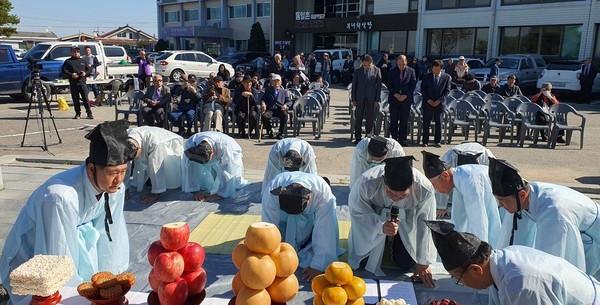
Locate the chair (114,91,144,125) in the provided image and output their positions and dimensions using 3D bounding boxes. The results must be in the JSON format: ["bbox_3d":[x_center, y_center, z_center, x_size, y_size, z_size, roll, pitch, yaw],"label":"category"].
[{"bbox_3d":[-3.766,-1.043,10.257,0.560,0.790,0.560,3,12,11],"label":"chair"}]

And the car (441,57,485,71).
[{"bbox_3d":[7.734,-3.728,22.001,1.820,1.560,4.600,13,17,43],"label":"car"}]

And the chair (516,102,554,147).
[{"bbox_3d":[4.398,-0.531,8.544,0.560,0.790,0.560,3,12,8],"label":"chair"}]

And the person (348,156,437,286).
[{"bbox_3d":[0.682,0.448,3.447,0.630,0.870,0.830,2,12,3],"label":"person"}]

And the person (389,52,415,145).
[{"bbox_3d":[1.901,-0.925,8.149,0.507,1.648,0.351,3,12,10],"label":"person"}]

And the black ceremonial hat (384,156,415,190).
[{"bbox_3d":[0.672,0.149,3.046,0.210,0.230,0.200,3,42,7],"label":"black ceremonial hat"}]

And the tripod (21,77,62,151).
[{"bbox_3d":[-4.286,-0.668,7.519,0.620,1.180,0.620,-11,17,-44],"label":"tripod"}]

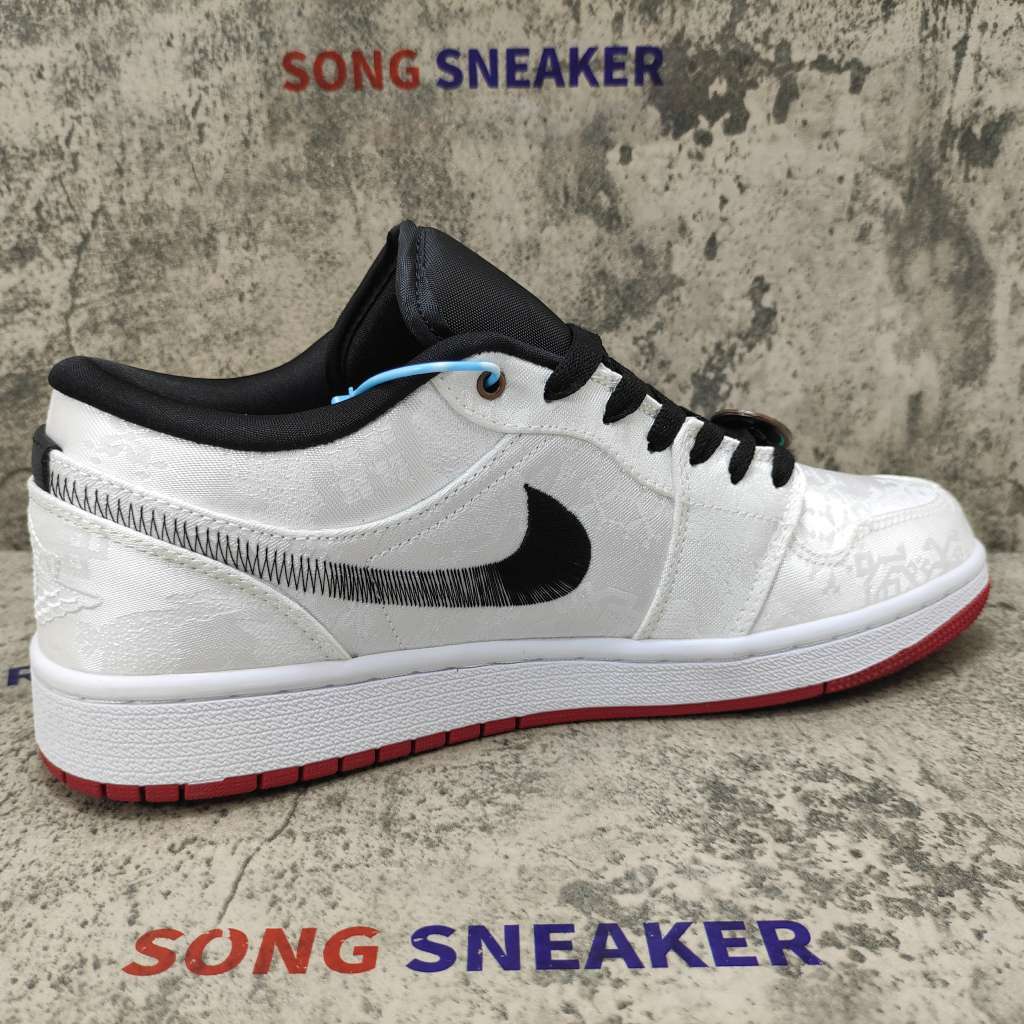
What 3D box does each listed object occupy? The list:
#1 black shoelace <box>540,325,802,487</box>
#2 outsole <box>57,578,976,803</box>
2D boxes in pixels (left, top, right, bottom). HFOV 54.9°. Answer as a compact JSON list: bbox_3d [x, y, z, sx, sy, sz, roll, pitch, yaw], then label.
[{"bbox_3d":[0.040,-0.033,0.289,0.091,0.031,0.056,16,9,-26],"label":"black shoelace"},{"bbox_3d":[0.021,0.031,0.296,0.300,0.023,0.106,-7,18,-20],"label":"outsole"}]

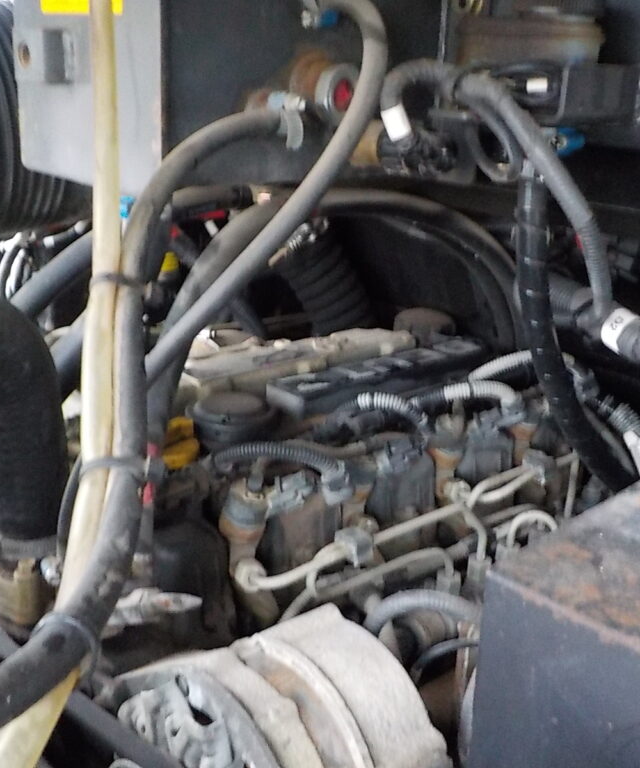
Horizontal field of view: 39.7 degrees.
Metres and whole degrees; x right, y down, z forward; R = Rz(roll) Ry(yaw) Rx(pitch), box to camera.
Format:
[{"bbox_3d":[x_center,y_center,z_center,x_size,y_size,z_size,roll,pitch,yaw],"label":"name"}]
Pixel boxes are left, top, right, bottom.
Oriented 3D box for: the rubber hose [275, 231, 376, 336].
[{"bbox_3d":[0.011,-0.109,0.980,0.073,0.135,0.073,-27,12,0],"label":"rubber hose"}]

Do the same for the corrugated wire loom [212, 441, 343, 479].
[{"bbox_3d":[-0.030,0.053,0.610,0.090,0.024,0.024,-2,18,-11],"label":"corrugated wire loom"}]

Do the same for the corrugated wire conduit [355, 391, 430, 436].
[{"bbox_3d":[0.057,0.023,0.700,0.058,0.030,0.026,-2,18,-11],"label":"corrugated wire conduit"}]

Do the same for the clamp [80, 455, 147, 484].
[{"bbox_3d":[-0.134,0.055,0.575,0.042,0.027,0.008,-9,51,3],"label":"clamp"}]

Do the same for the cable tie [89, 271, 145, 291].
[{"bbox_3d":[-0.140,-0.071,0.610,0.037,0.006,0.026,-6,-25,3],"label":"cable tie"}]

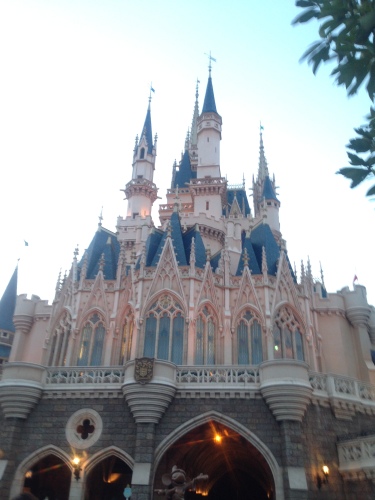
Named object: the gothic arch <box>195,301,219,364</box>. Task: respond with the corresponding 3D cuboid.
[{"bbox_3d":[1.055,4.878,27.586,1.539,4.230,0.500,15,-34,-19],"label":"gothic arch"}]

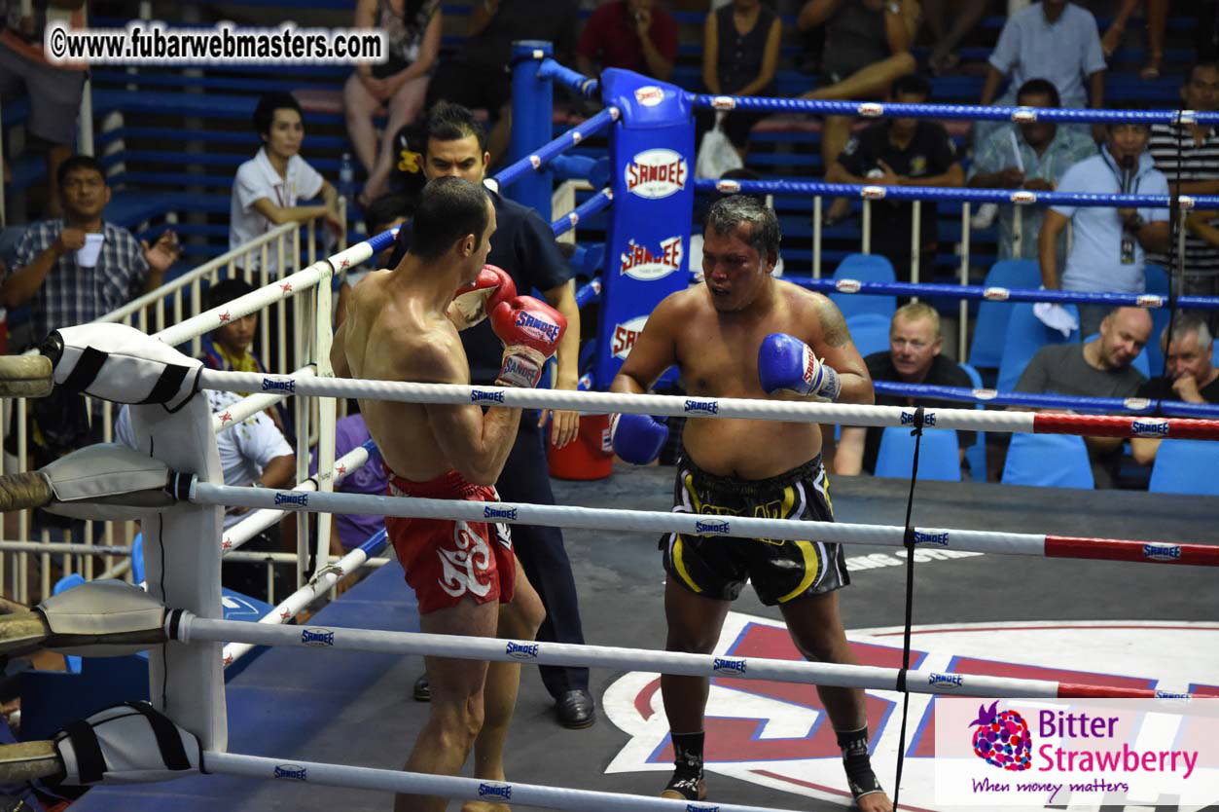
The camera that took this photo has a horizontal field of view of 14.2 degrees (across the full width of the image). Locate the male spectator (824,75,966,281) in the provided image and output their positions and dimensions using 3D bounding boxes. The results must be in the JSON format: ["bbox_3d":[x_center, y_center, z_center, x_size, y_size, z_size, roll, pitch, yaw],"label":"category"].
[{"bbox_3d":[1.229,-0.660,21.334,0.550,1.580,0.500,1,11,5],"label":"male spectator"}]

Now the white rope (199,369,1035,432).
[{"bbox_3d":[-0.002,-0.011,11.273,1.977,0.050,0.050,3,12,14],"label":"white rope"}]

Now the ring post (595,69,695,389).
[{"bbox_3d":[0.120,-0.579,16.366,0.310,1.120,0.200,-6,13,-30],"label":"ring post"}]

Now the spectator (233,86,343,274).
[{"bbox_3d":[-1.349,-0.504,20.376,0.520,1.600,0.480,-10,15,-41],"label":"spectator"}]

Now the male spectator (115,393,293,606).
[{"bbox_3d":[-1.401,0.383,16.847,0.580,1.220,0.720,-6,13,-29],"label":"male spectator"}]

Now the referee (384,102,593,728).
[{"bbox_3d":[-0.316,0.016,13.617,0.600,1.720,0.420,0,11,-3],"label":"referee"}]

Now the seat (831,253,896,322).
[{"bbox_3d":[1.036,-0.207,20.946,0.420,0.820,0.500,3,12,14],"label":"seat"}]

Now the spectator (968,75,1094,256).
[{"bbox_3d":[1.806,-0.630,21.206,0.560,1.580,0.500,1,11,5],"label":"spectator"}]

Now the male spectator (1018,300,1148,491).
[{"bbox_3d":[1.725,0.226,17.781,0.580,1.220,0.750,1,11,5],"label":"male spectator"}]

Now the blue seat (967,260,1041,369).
[{"bbox_3d":[1.655,-0.184,20.849,0.420,0.820,0.500,3,12,14],"label":"blue seat"}]

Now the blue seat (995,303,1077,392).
[{"bbox_3d":[1.695,0.017,19.837,0.420,0.820,0.500,3,12,14],"label":"blue seat"}]

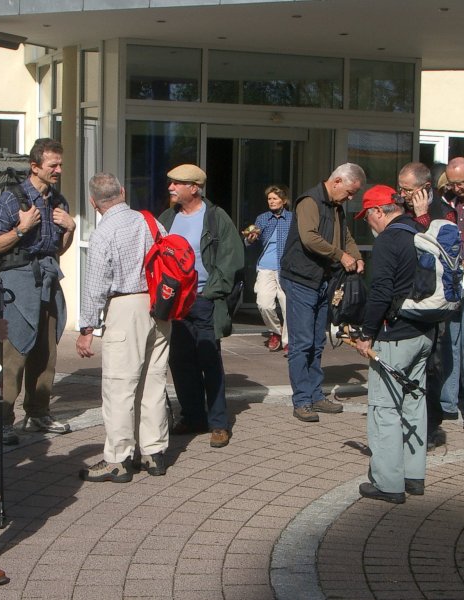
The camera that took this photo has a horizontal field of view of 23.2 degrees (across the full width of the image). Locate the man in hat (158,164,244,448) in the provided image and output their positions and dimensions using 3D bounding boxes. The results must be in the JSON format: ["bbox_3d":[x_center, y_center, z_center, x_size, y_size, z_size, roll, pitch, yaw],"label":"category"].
[{"bbox_3d":[-0.191,0.013,7.323,0.550,1.766,0.400,3,6,25],"label":"man in hat"}]

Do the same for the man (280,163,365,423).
[{"bbox_3d":[0.633,-0.064,7.924,0.520,1.770,0.500,4,6,25],"label":"man"}]

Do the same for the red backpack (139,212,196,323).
[{"bbox_3d":[-0.324,-0.175,5.920,0.240,0.510,0.300,5,6,37],"label":"red backpack"}]

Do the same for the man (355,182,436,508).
[{"bbox_3d":[0.851,0.228,5.931,0.430,1.647,0.480,4,6,30],"label":"man"}]

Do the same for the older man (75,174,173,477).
[{"bbox_3d":[-0.595,0.150,6.210,0.510,1.677,0.400,-3,7,-38],"label":"older man"}]

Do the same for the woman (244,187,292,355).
[{"bbox_3d":[0.386,-0.310,11.345,0.480,1.686,0.400,3,5,18],"label":"woman"}]

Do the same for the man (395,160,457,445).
[{"bbox_3d":[1.206,0.029,7.025,0.520,1.764,0.420,4,6,30],"label":"man"}]

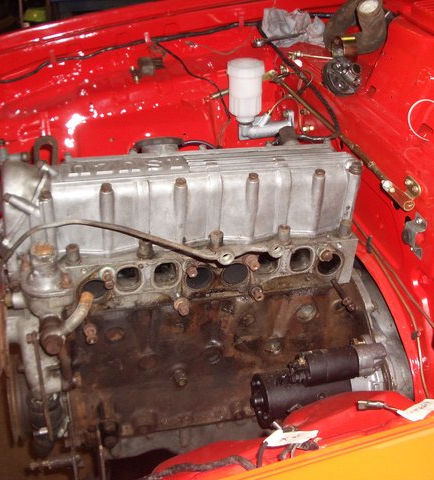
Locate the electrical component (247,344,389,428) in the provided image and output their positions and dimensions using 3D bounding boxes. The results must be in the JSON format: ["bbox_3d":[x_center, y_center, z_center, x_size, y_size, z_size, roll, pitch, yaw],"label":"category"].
[{"bbox_3d":[0.154,0.215,0.962,0.185,0.110,0.085,-5,28,-14],"label":"electrical component"}]

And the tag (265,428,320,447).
[{"bbox_3d":[0.059,0.156,0.510,0.042,0.005,0.012,-9,53,-11],"label":"tag"}]

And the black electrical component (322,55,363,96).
[{"bbox_3d":[0.224,-0.293,1.160,0.063,0.062,0.046,-11,32,-15],"label":"black electrical component"}]

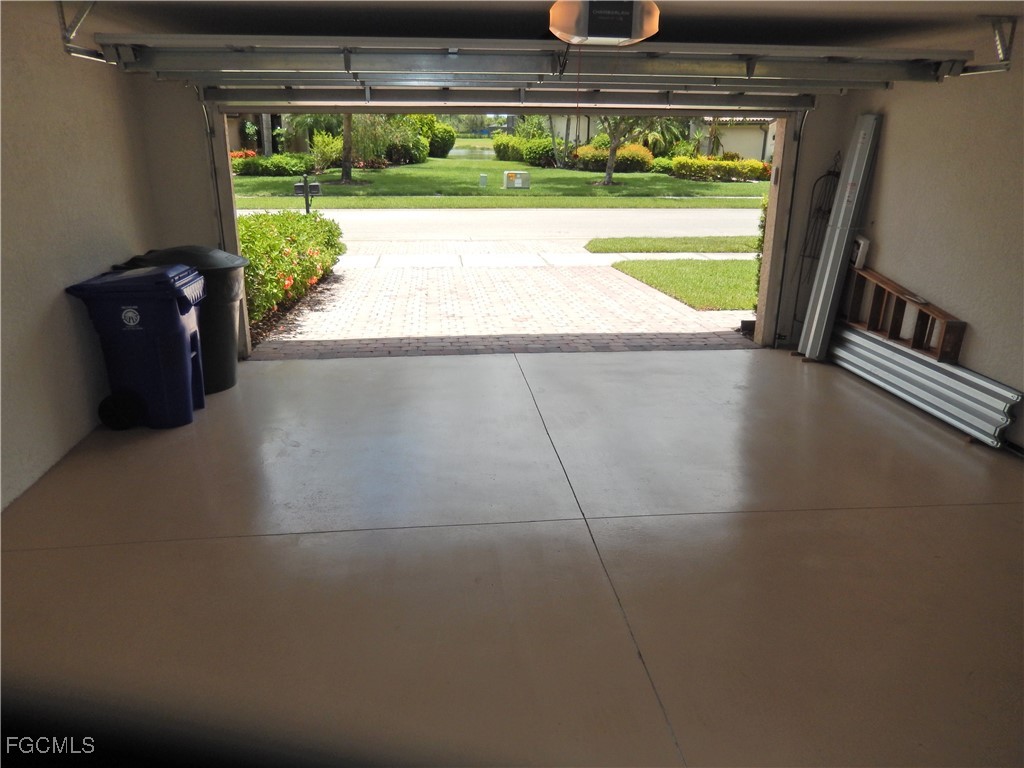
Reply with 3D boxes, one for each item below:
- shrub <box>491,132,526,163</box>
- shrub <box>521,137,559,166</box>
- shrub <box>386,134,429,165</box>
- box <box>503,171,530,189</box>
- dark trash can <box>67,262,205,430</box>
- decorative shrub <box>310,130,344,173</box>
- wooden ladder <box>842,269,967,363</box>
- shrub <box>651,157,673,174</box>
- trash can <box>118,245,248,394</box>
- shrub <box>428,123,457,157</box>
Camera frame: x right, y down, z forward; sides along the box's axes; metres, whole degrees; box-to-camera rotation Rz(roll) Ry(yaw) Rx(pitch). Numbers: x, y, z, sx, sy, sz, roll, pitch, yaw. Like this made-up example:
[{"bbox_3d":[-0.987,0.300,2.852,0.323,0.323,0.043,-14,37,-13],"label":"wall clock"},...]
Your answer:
[{"bbox_3d":[-0.099,-15.631,48.875,2.640,1.980,2.640,-2,19,-6],"label":"shrub"},{"bbox_3d":[1.673,-13.587,43.402,2.350,1.760,2.230,-2,19,-6],"label":"shrub"},{"bbox_3d":[-6.066,-13.484,42.521,2.530,1.730,2.280,-2,19,-6],"label":"shrub"},{"bbox_3d":[0.195,-8.110,29.356,0.920,0.740,0.780,-3,19,-11],"label":"box"},{"bbox_3d":[-2.545,-0.270,5.181,0.730,1.040,0.620,0,19,-1],"label":"dark trash can"},{"bbox_3d":[-8.821,-11.152,35.548,1.730,2.070,1.730,-2,19,-6],"label":"decorative shrub"},{"bbox_3d":[3.162,-0.649,6.185,0.200,0.500,1.600,-2,23,-6],"label":"wooden ladder"},{"bbox_3d":[7.835,-11.400,38.496,1.460,0.990,1.380,-2,19,-6],"label":"shrub"},{"bbox_3d":[-2.549,-0.519,5.893,0.780,1.070,0.620,-1,19,-4],"label":"trash can"},{"bbox_3d":[-4.848,-16.510,50.141,2.170,2.440,2.280,-2,19,-6],"label":"shrub"}]

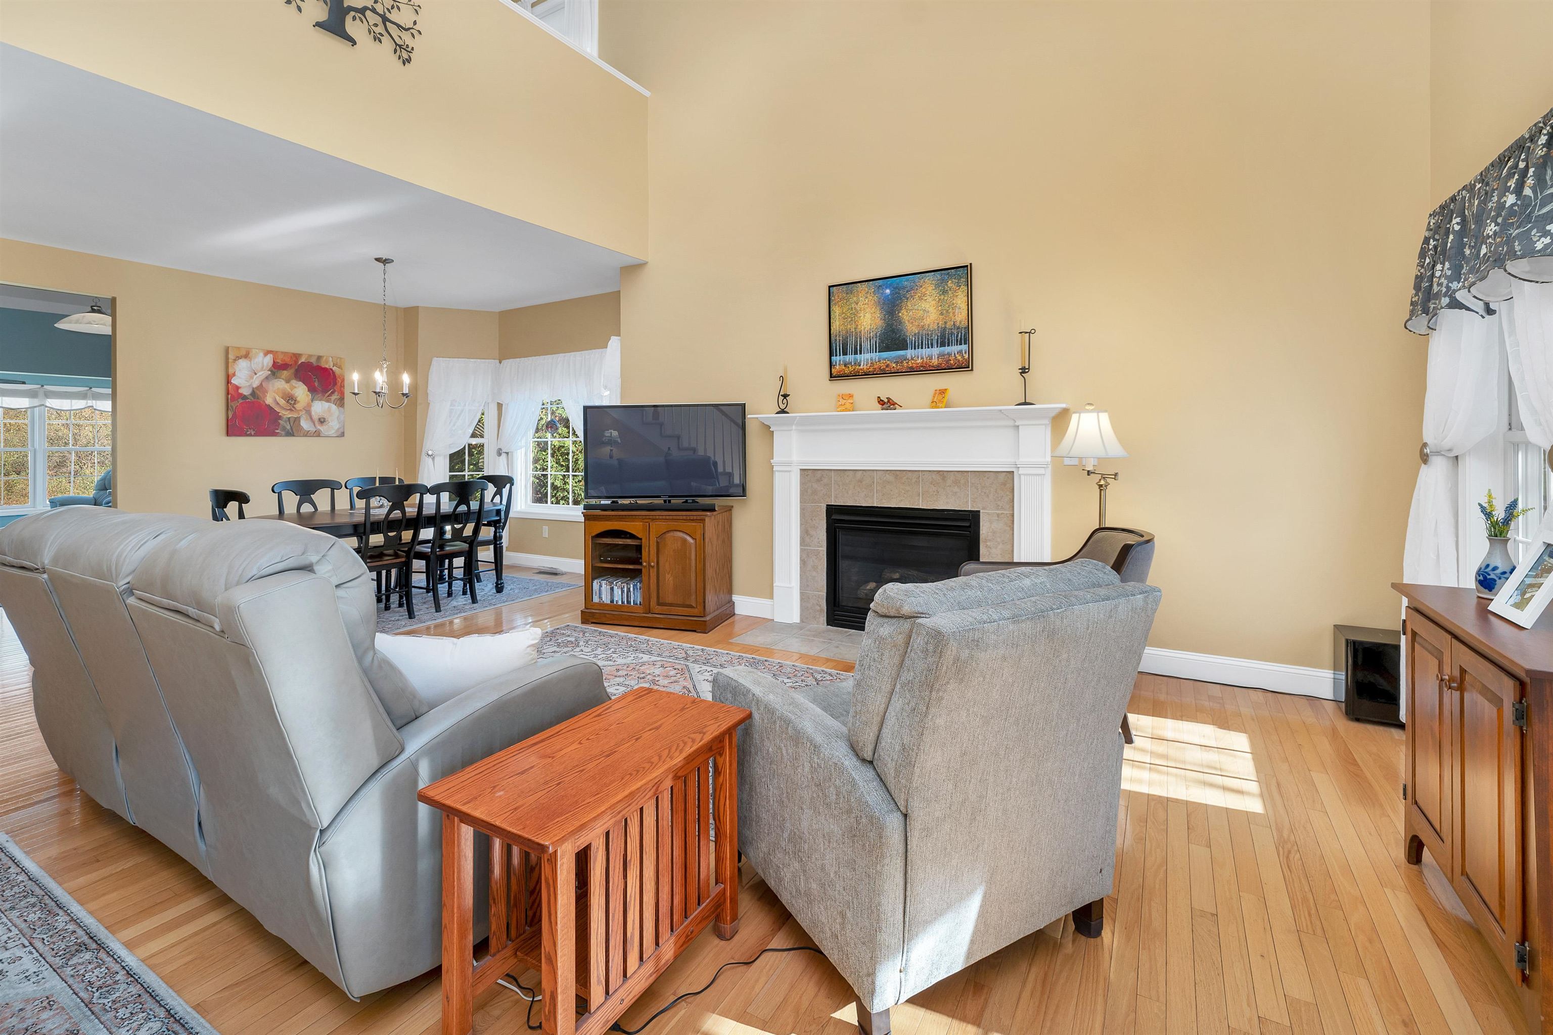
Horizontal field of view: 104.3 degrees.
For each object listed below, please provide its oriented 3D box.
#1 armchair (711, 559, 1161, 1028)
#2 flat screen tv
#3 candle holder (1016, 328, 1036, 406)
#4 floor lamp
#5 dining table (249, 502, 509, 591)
[{"bbox_3d":[0.361,0.586,1.672,0.760,0.960,0.860,-4,8,-28],"label":"armchair"},{"bbox_3d":[-0.814,-0.485,4.430,1.200,0.700,0.070,1,7,9],"label":"flat screen tv"},{"bbox_3d":[1.440,-0.847,3.480,0.115,0.460,0.115,3,6,27],"label":"candle holder"},{"bbox_3d":[1.673,0.122,3.203,0.400,1.480,0.400,4,8,31],"label":"floor lamp"},{"bbox_3d":[-3.126,0.345,4.818,1.020,0.760,1.750,4,8,31],"label":"dining table"}]

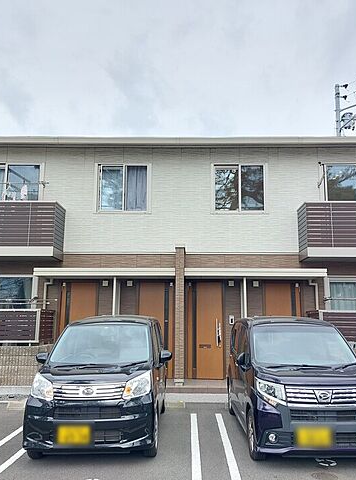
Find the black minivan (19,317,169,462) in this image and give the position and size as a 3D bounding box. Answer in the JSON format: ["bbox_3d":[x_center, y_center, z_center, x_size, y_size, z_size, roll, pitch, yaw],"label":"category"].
[{"bbox_3d":[-0.971,1.906,6.341,1.500,1.637,3.410,0,-10,1],"label":"black minivan"}]

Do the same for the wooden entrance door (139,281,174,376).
[{"bbox_3d":[-0.509,2.112,10.437,0.846,2.216,0.080,0,-10,1],"label":"wooden entrance door"}]

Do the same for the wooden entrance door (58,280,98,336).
[{"bbox_3d":[-2.336,2.112,10.463,0.872,2.210,0.080,0,-10,1],"label":"wooden entrance door"}]

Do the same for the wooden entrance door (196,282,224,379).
[{"bbox_3d":[0.665,2.115,10.420,0.846,2.224,0.080,0,-10,1],"label":"wooden entrance door"}]

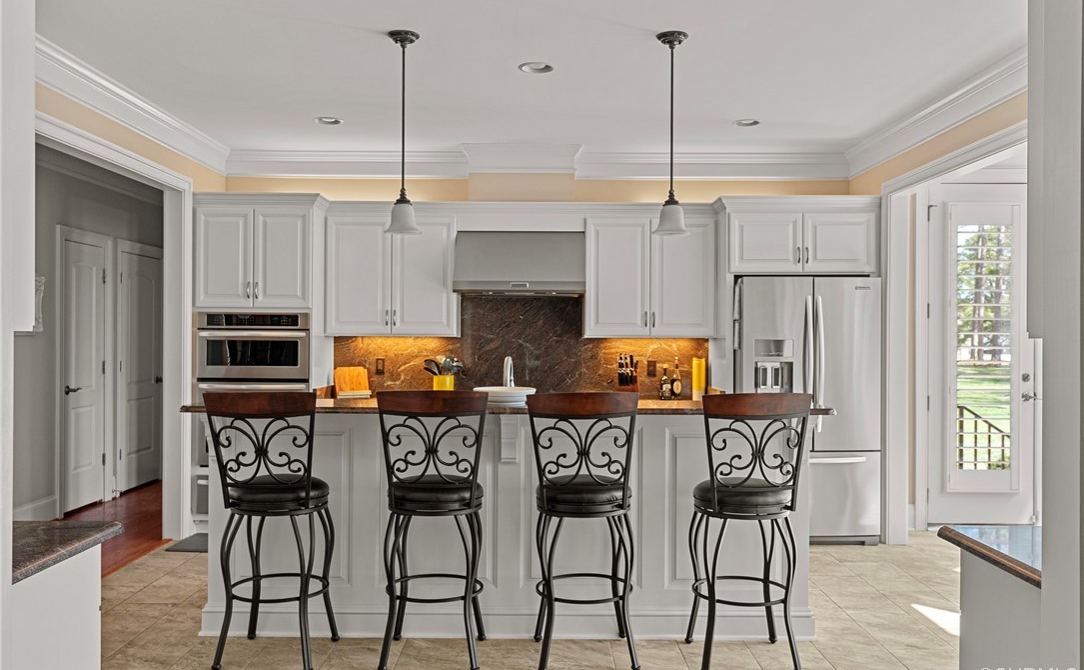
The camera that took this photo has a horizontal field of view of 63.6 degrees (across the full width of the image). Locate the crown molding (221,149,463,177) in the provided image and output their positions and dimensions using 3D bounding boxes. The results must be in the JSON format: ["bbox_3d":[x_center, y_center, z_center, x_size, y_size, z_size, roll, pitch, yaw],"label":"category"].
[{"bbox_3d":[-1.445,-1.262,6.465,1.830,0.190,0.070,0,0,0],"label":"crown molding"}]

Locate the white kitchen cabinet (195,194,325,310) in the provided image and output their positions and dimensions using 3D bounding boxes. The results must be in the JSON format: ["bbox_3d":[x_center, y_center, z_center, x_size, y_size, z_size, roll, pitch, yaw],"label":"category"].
[{"bbox_3d":[-1.925,-0.557,6.200,0.850,0.775,0.660,0,0,-1],"label":"white kitchen cabinet"}]

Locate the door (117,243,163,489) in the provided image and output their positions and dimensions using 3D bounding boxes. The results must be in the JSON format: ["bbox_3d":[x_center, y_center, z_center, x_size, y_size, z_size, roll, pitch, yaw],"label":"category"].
[{"bbox_3d":[-3.585,0.322,7.790,0.050,2.040,0.790,0,0,-1],"label":"door"}]

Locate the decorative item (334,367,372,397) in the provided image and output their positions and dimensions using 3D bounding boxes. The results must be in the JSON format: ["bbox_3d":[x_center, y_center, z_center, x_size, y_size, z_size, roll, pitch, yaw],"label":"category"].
[{"bbox_3d":[-1.366,0.347,6.318,0.265,0.220,0.150,0,0,-20],"label":"decorative item"}]

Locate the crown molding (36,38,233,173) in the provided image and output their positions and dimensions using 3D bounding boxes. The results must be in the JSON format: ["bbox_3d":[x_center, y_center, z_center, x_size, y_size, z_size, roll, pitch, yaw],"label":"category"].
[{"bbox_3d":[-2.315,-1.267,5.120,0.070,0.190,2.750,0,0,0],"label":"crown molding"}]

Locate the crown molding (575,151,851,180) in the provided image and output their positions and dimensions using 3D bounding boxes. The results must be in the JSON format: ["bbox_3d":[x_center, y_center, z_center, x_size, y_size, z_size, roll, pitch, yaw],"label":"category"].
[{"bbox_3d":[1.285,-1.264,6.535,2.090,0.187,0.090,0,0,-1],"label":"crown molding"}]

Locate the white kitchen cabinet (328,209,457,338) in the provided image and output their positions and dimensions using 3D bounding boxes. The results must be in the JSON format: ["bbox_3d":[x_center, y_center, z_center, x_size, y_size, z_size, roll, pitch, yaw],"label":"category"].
[{"bbox_3d":[-1.062,-0.429,6.363,0.952,0.872,0.350,0,0,0],"label":"white kitchen cabinet"}]

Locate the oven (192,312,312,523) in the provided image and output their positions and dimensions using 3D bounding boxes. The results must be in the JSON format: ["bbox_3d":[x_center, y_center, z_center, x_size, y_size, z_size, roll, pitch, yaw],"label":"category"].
[{"bbox_3d":[-1.950,0.544,6.160,0.770,1.380,0.600,0,0,-1],"label":"oven"}]

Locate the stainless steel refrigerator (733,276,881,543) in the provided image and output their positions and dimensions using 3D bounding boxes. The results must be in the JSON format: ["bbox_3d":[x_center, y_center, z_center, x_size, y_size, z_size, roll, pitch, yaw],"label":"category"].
[{"bbox_3d":[1.772,0.496,6.130,0.910,1.755,0.860,0,0,-1],"label":"stainless steel refrigerator"}]

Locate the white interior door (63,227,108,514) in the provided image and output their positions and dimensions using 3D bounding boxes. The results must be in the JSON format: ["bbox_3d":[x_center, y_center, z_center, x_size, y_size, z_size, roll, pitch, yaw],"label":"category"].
[{"bbox_3d":[-3.575,0.317,6.800,0.045,2.030,0.610,0,0,0],"label":"white interior door"}]

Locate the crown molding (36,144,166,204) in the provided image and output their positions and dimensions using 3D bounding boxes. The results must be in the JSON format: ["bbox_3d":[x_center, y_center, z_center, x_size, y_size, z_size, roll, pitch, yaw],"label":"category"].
[{"bbox_3d":[-3.515,-1.273,7.150,0.075,0.190,2.300,0,0,0],"label":"crown molding"}]

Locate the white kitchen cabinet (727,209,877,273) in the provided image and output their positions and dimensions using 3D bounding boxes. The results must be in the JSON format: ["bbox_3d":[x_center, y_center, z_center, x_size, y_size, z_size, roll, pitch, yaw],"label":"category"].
[{"bbox_3d":[1.771,-0.635,6.223,1.026,0.439,0.600,0,0,0],"label":"white kitchen cabinet"}]

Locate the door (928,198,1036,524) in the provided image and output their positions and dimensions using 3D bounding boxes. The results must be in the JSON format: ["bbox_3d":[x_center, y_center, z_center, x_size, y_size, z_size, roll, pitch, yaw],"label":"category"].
[{"bbox_3d":[3.147,0.136,6.250,0.765,2.420,0.055,0,0,0],"label":"door"}]

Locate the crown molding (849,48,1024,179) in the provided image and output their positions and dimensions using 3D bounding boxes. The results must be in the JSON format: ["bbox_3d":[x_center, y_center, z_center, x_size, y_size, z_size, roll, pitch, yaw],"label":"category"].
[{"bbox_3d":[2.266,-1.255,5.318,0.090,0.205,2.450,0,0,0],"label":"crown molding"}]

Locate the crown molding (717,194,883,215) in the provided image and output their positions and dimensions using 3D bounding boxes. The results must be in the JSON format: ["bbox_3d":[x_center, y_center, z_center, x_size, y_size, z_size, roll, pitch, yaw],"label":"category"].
[{"bbox_3d":[1.745,-0.876,6.040,1.080,0.128,0.300,0,0,-1],"label":"crown molding"}]

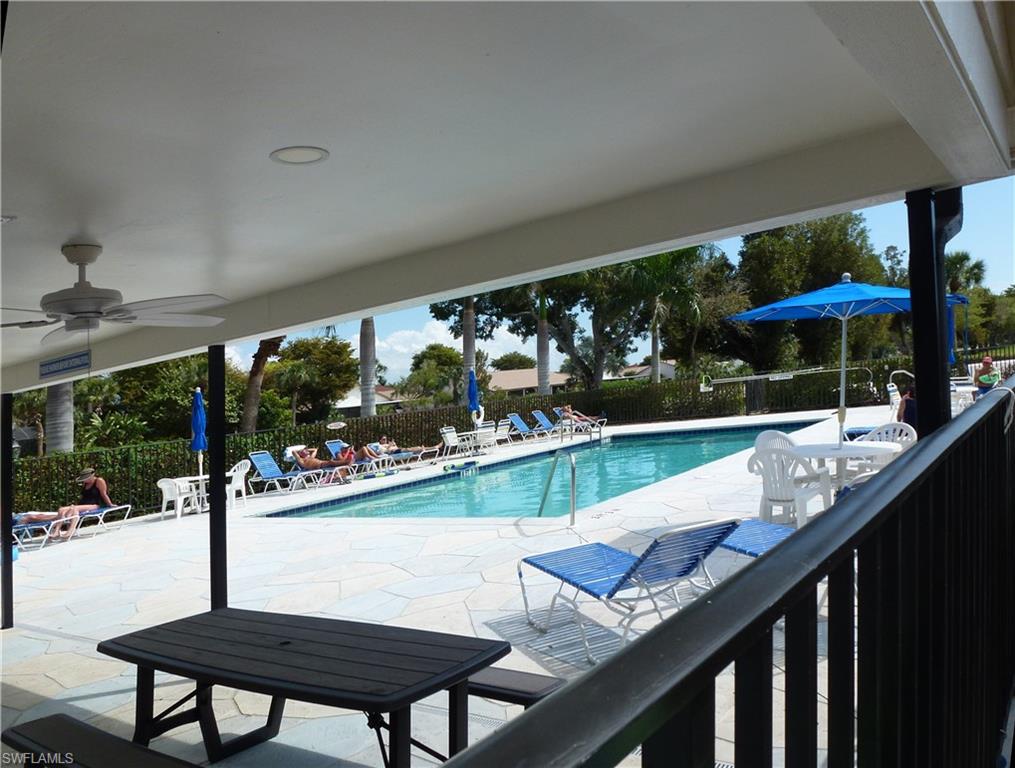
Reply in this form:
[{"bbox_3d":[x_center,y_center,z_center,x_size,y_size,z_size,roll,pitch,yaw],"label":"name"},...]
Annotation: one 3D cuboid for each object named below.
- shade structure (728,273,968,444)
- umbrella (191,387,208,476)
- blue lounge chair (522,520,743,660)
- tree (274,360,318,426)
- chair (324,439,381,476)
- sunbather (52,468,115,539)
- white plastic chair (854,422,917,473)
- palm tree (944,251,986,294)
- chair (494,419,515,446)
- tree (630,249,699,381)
[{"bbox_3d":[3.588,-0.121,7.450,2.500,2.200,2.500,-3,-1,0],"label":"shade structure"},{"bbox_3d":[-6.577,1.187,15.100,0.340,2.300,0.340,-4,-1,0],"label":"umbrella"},{"bbox_3d":[0.755,1.185,4.420,0.660,0.860,1.760,-3,-2,-24],"label":"blue lounge chair"},{"bbox_3d":[-8.069,0.708,27.000,1.750,3.200,1.750,-3,-1,0],"label":"tree"},{"bbox_3d":[-4.118,1.978,19.000,1.650,0.930,0.640,-4,-1,26],"label":"chair"},{"bbox_3d":[-7.687,2.167,12.800,0.950,1.270,0.500,-4,-1,-26],"label":"sunbather"},{"bbox_3d":[4.230,0.867,7.900,0.570,0.800,0.570,-4,-1,-41],"label":"white plastic chair"},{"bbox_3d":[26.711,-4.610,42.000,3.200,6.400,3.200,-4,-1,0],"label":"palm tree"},{"bbox_3d":[-0.096,1.585,22.600,0.630,0.870,0.580,-5,-1,41],"label":"chair"},{"bbox_3d":[7.783,-3.098,35.000,4.100,8.000,4.100,-3,-1,0],"label":"tree"}]

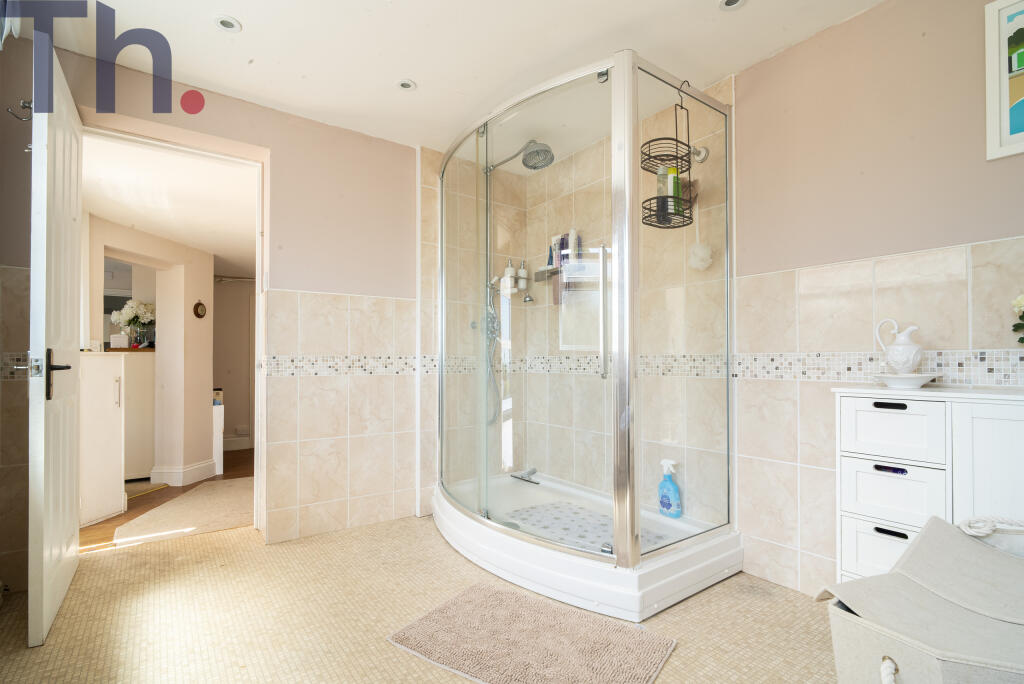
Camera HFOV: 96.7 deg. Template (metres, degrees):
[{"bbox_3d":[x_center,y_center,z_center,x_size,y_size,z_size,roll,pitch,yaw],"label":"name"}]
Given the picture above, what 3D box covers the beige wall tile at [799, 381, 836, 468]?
[{"bbox_3d":[1.211,0.321,1.709,0.010,0.331,0.247,1,-1,-32],"label":"beige wall tile"}]

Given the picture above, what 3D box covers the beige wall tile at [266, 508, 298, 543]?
[{"bbox_3d":[-1.165,0.929,2.308,0.136,0.157,0.010,1,-3,-35],"label":"beige wall tile"}]

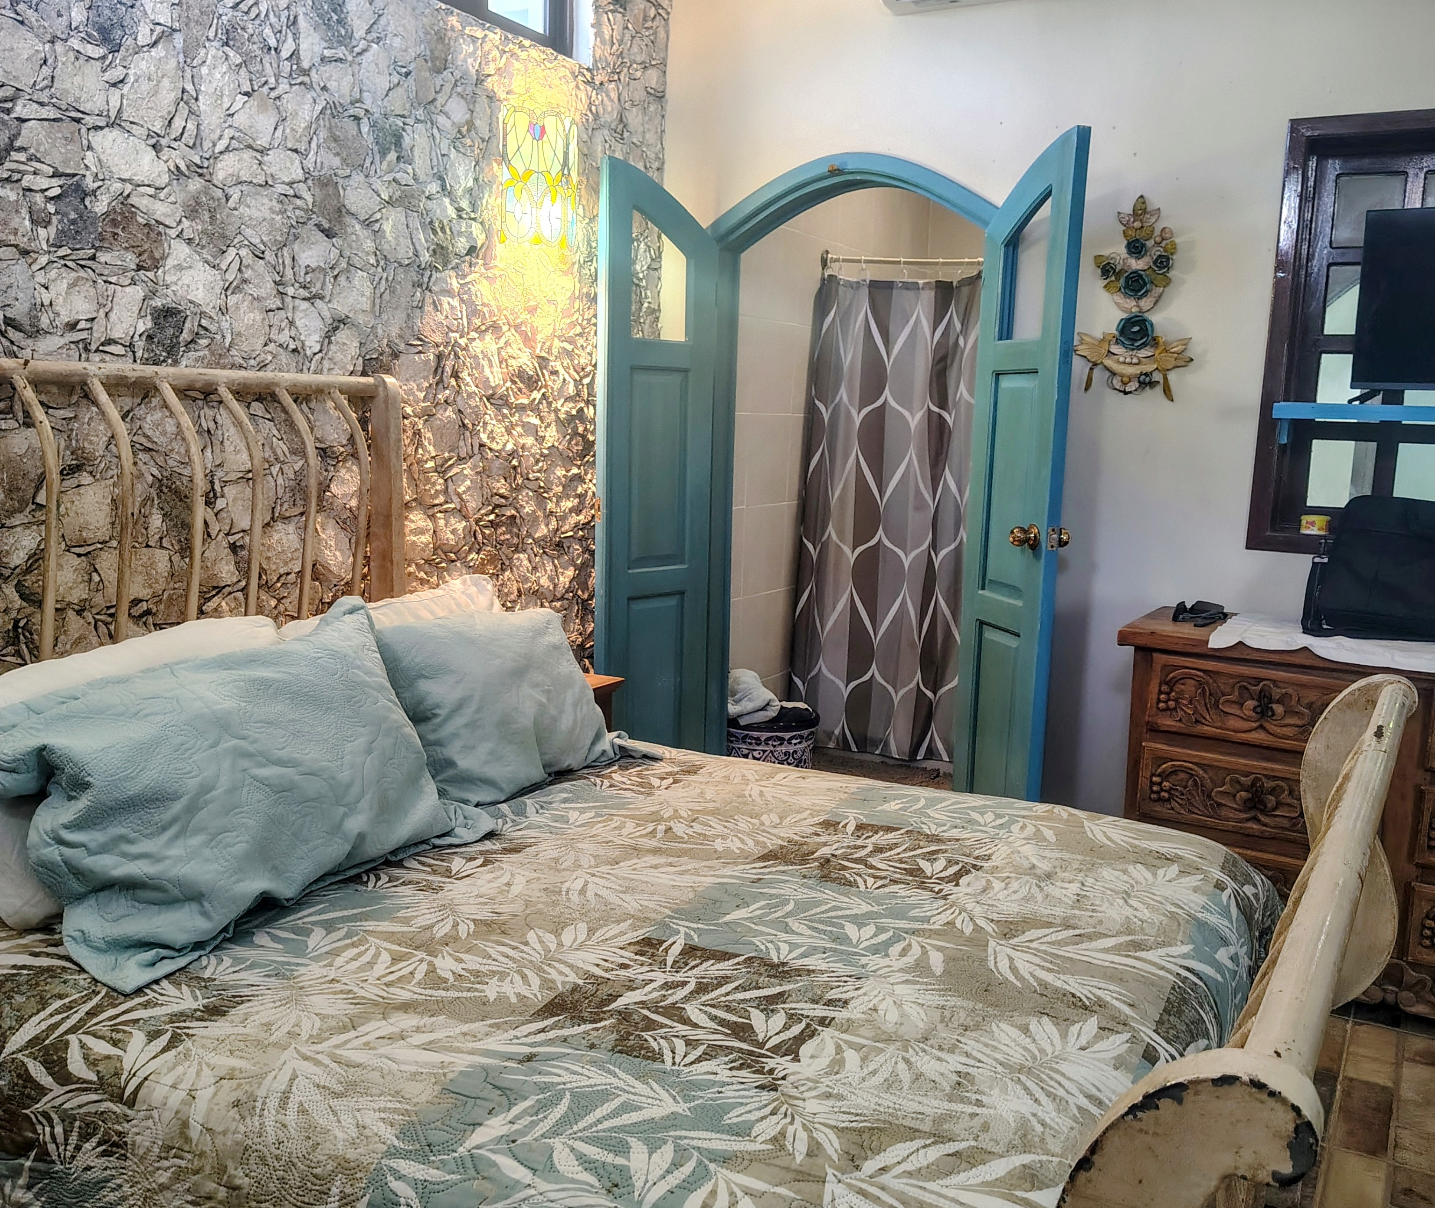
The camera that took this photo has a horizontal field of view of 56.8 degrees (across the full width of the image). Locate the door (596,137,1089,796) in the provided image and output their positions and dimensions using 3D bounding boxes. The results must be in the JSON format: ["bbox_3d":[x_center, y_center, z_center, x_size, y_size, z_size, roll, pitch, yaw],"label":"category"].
[{"bbox_3d":[0.363,-0.280,3.947,1.430,2.120,0.460,6,10,28],"label":"door"}]

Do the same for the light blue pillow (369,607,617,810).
[{"bbox_3d":[-0.431,0.192,2.504,0.180,0.400,0.600,-36,-11,28],"label":"light blue pillow"}]

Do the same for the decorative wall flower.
[{"bbox_3d":[1.134,-0.832,3.605,0.320,0.550,0.060,6,10,28],"label":"decorative wall flower"}]

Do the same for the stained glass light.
[{"bbox_3d":[-0.459,-1.159,3.659,0.135,0.360,0.270,6,10,28],"label":"stained glass light"}]

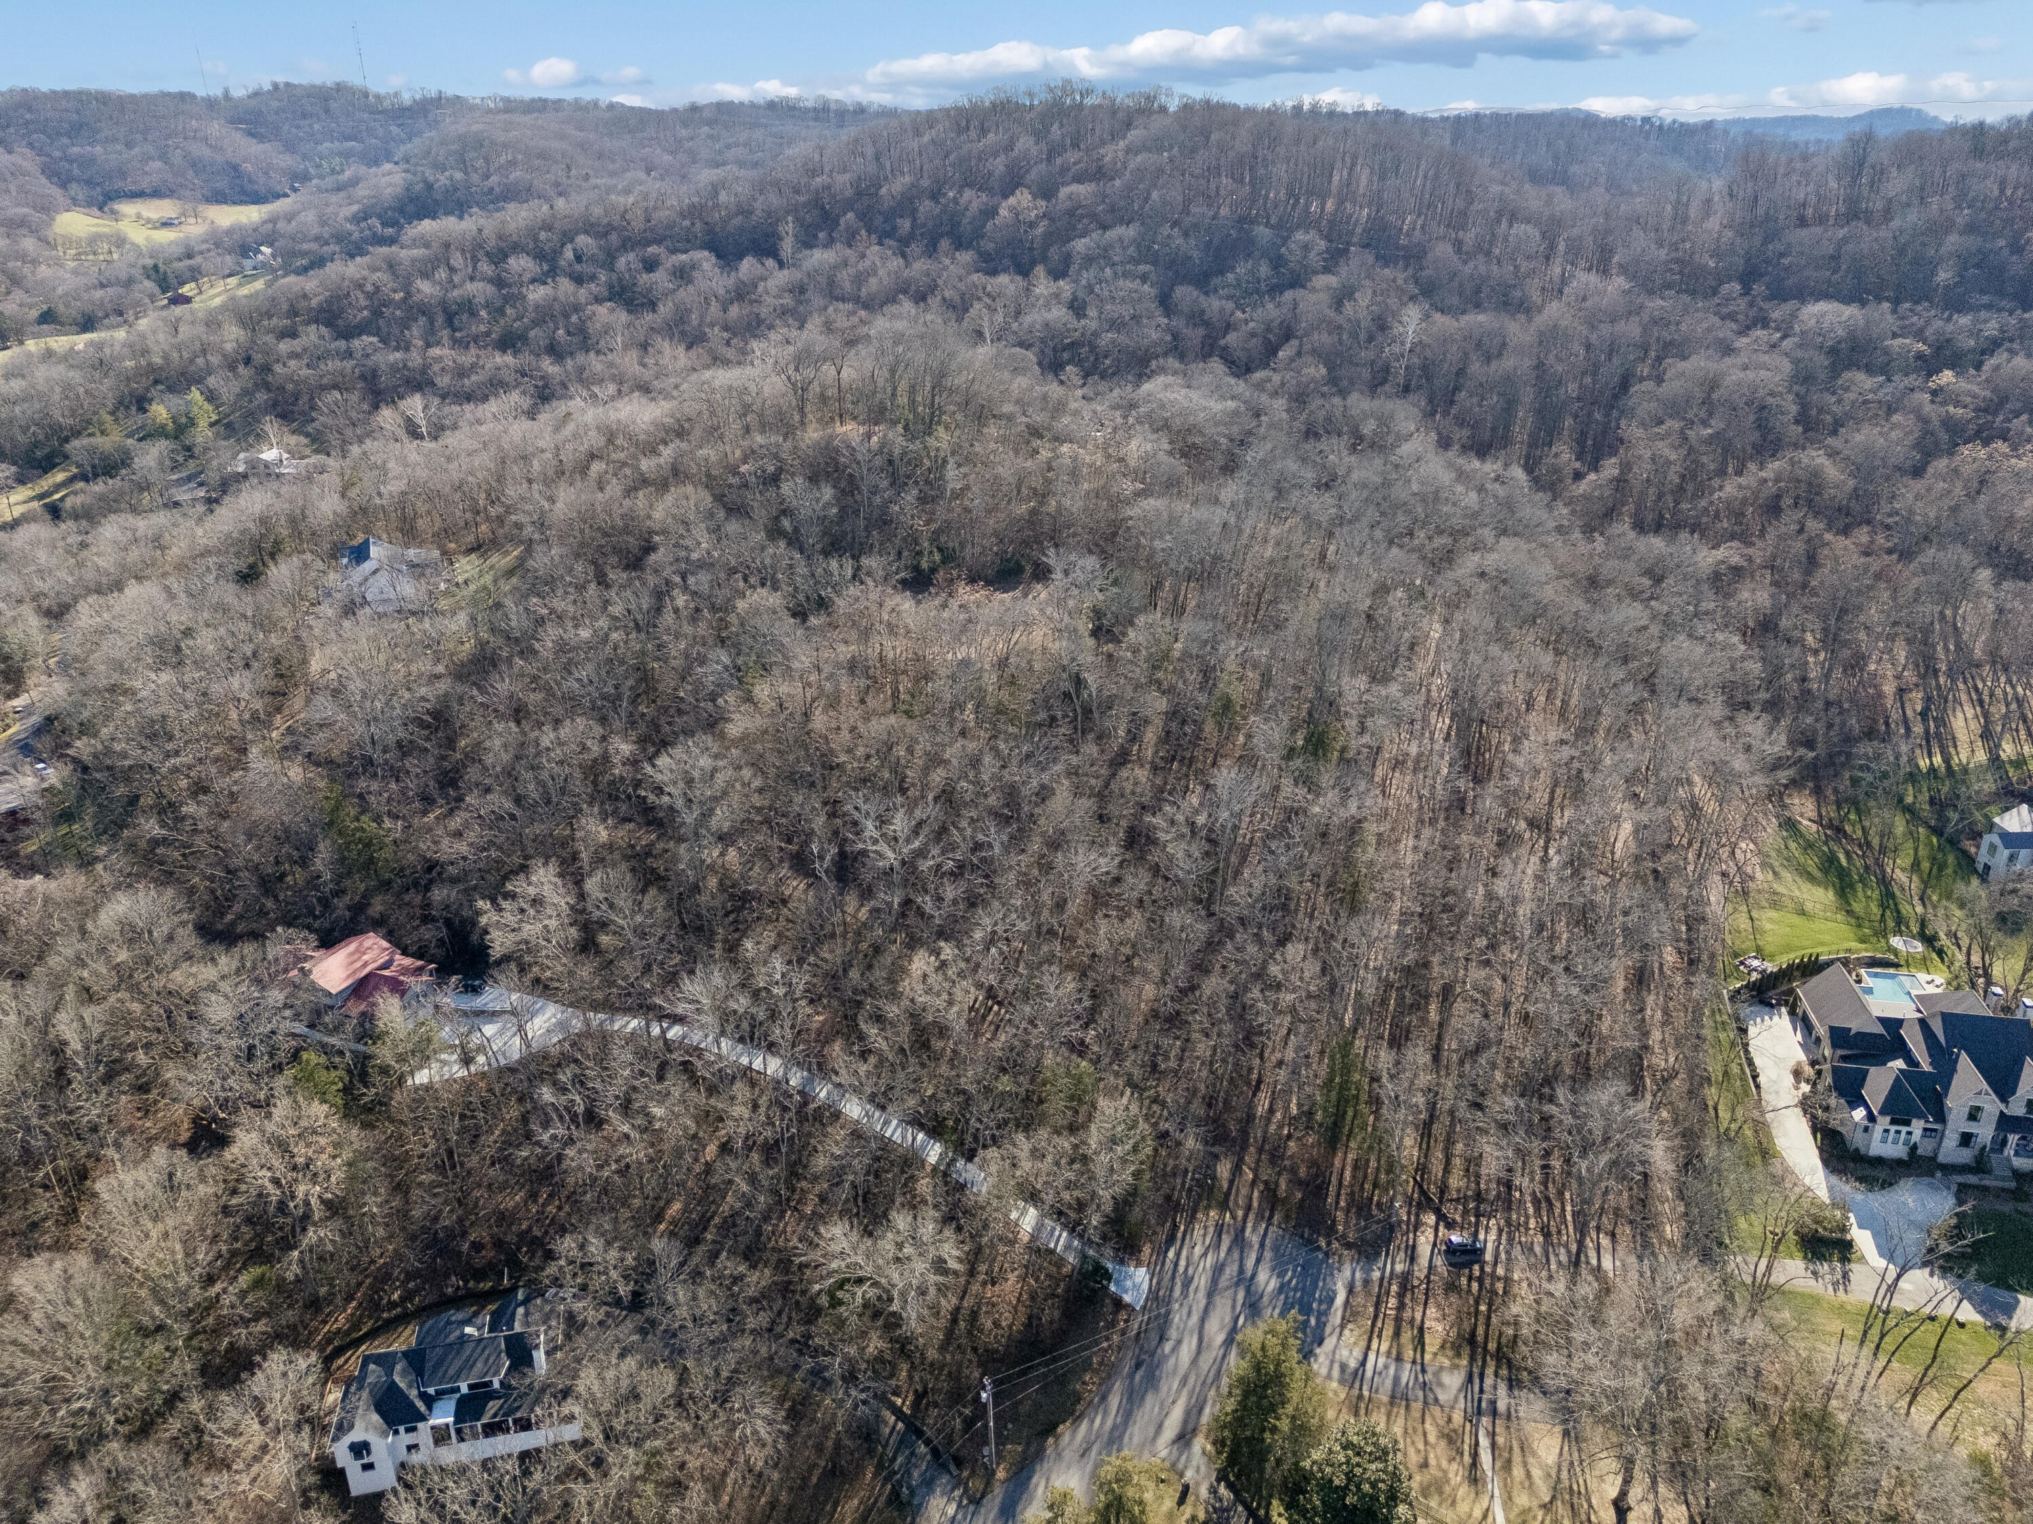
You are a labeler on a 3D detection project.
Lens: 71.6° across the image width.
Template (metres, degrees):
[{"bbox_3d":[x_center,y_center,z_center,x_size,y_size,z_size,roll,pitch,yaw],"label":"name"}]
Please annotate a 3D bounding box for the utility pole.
[{"bbox_3d":[-2.463,62.159,131.617,1.000,11.700,0.700,0,23,0],"label":"utility pole"}]

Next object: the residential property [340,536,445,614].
[{"bbox_3d":[-140.816,-42.281,318.000,19.600,9.600,24.000,-5,24,-11],"label":"residential property"}]

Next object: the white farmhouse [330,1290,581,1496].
[{"bbox_3d":[-52.521,60.445,136.482,21.200,9.000,14.800,-4,24,-10],"label":"white farmhouse"}]

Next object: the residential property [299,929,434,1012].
[{"bbox_3d":[-89.465,29.257,192.214,15.000,7.200,12.200,10,25,23],"label":"residential property"}]

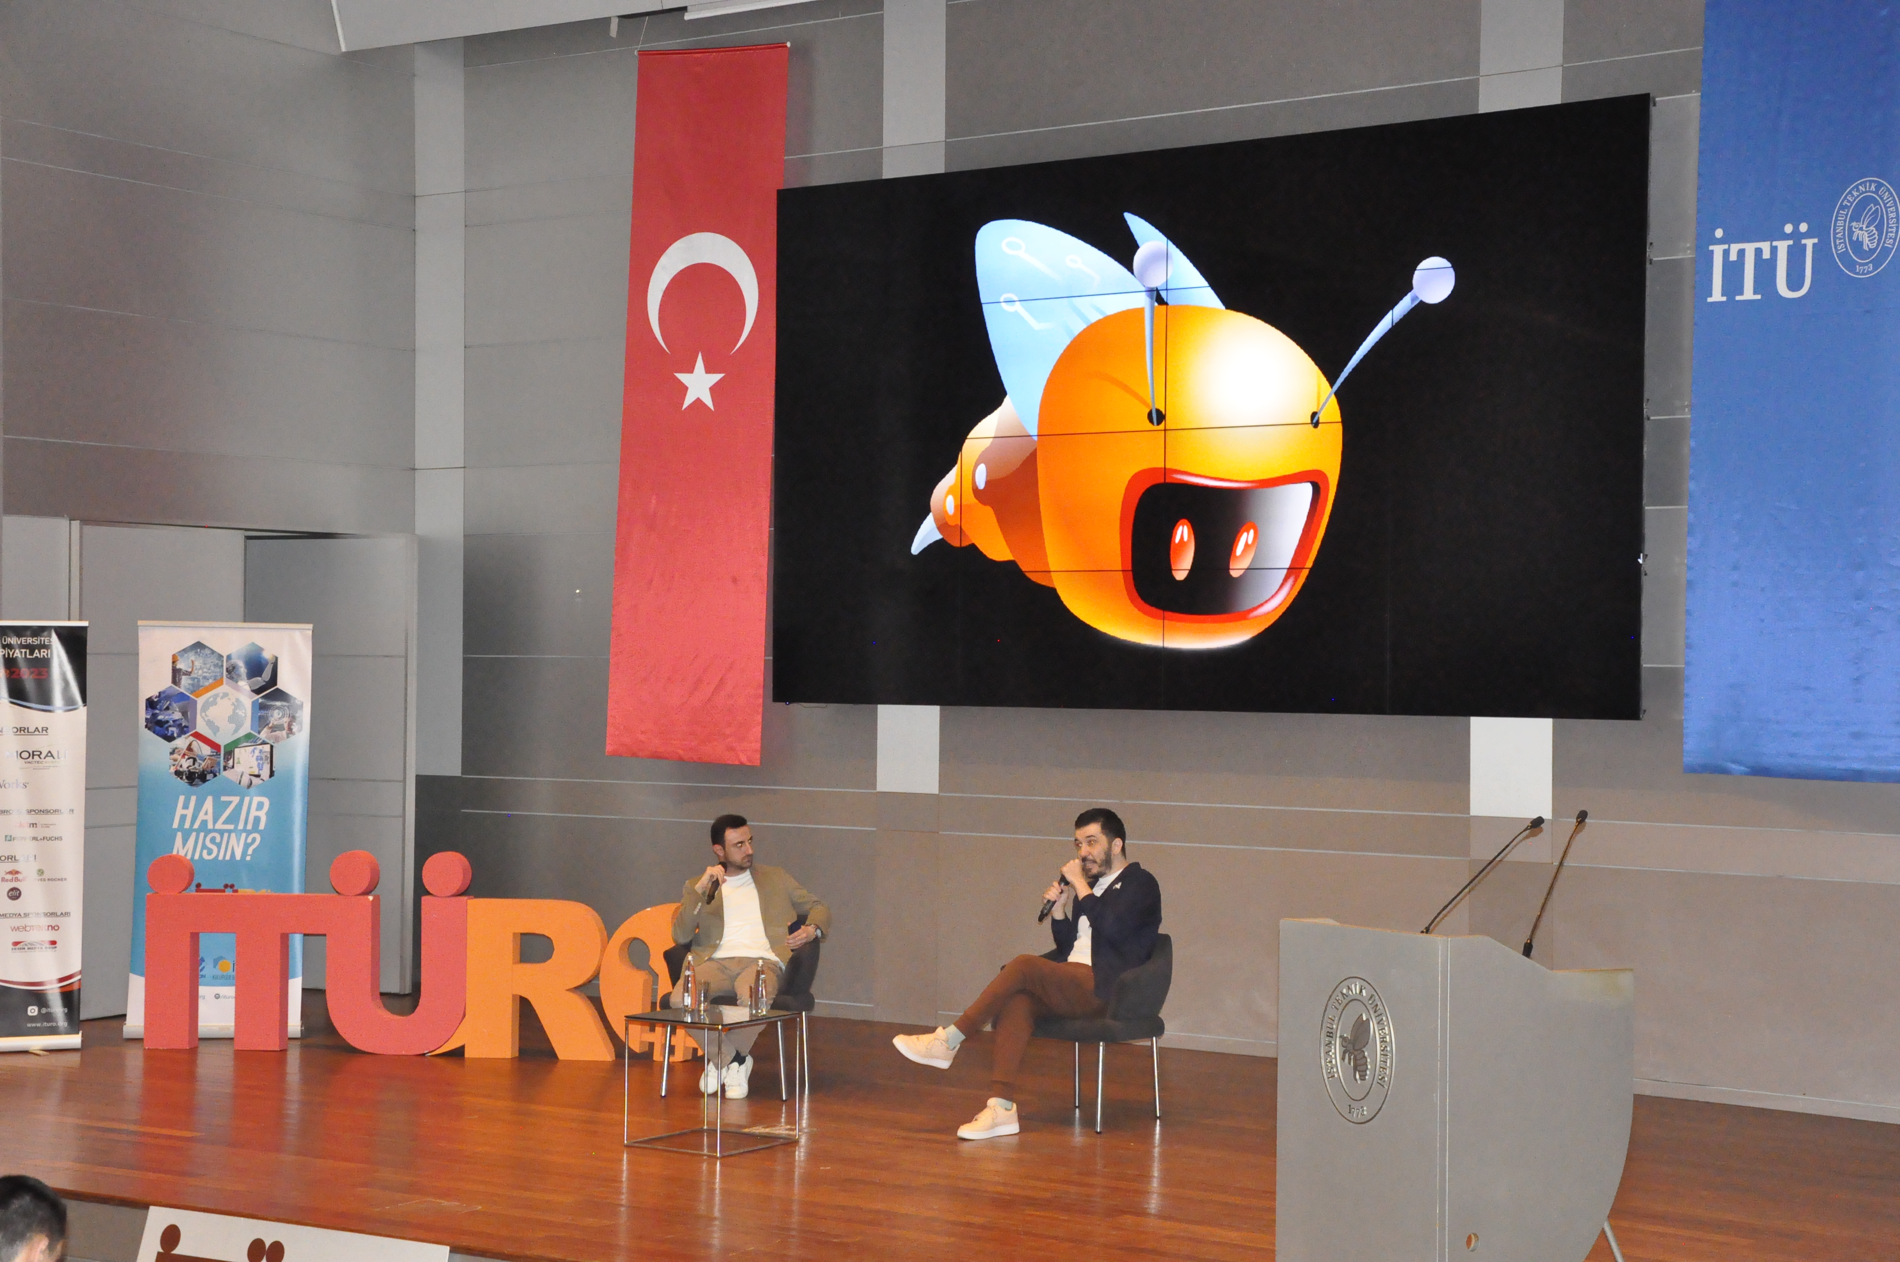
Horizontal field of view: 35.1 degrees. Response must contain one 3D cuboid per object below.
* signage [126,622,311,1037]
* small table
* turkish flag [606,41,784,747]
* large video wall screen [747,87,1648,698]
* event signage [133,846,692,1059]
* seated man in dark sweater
[{"bbox_3d":[-3.645,0.985,15.030,0.870,2.040,0.200,0,-1,5],"label":"signage"},{"bbox_3d":[-0.928,1.750,11.810,0.490,0.495,0.490,0,-1,35],"label":"small table"},{"bbox_3d":[-1.385,-1.230,16.520,1.060,3.920,0.060,2,0,33],"label":"turkish flag"},{"bbox_3d":[1.083,-0.979,14.750,4.860,2.740,0.120,0,-1,35],"label":"large video wall screen"},{"bbox_3d":[-2.440,1.535,14.390,2.920,0.955,0.150,0,-1,11],"label":"event signage"},{"bbox_3d":[0.316,1.365,12.200,1.080,1.300,0.640,1,-1,-38],"label":"seated man in dark sweater"}]

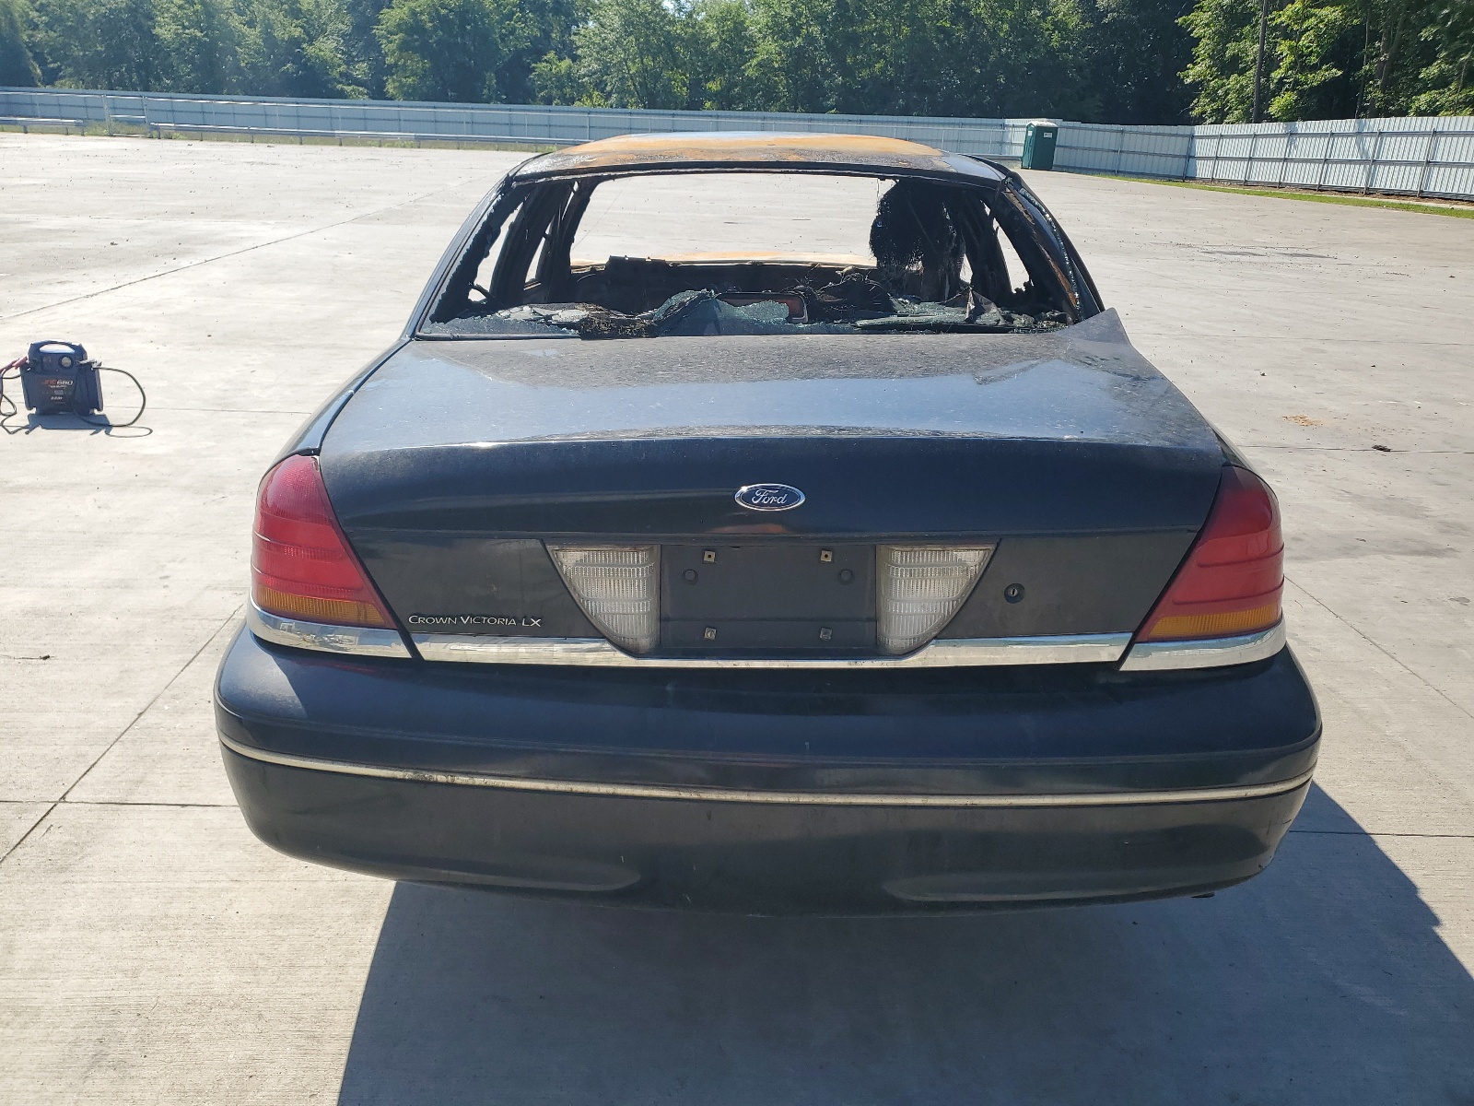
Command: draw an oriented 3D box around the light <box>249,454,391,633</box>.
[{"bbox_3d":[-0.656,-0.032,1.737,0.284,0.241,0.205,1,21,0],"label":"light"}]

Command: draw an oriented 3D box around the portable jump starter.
[{"bbox_3d":[-3.415,-0.890,5.613,0.335,0.355,0.125,0,21,-7],"label":"portable jump starter"}]

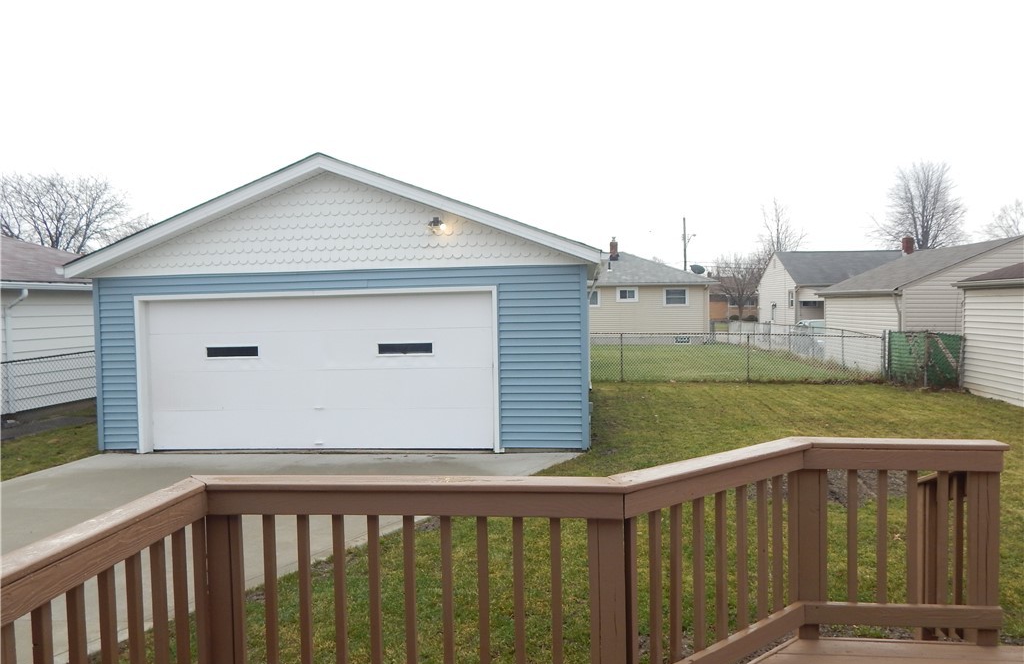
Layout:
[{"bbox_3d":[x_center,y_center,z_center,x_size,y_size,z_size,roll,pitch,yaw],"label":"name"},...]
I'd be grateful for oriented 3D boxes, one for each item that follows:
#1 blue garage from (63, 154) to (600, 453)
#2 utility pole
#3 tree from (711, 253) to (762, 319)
[{"bbox_3d":[-2.124,-0.430,12.610,7.200,3.890,6.350,-1,2,6],"label":"blue garage"},{"bbox_3d":[16.391,-5.594,68.116,1.200,9.800,0.400,-1,2,6],"label":"utility pole"},{"bbox_3d":[20.215,-3.882,66.000,4.900,6.300,4.700,-1,2,6],"label":"tree"}]

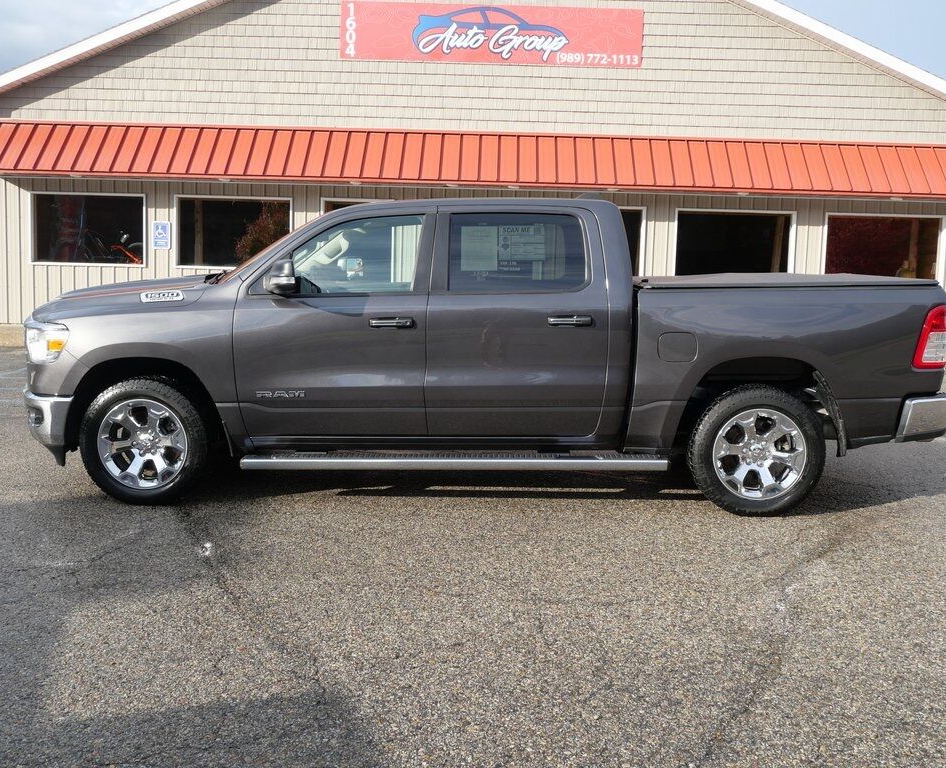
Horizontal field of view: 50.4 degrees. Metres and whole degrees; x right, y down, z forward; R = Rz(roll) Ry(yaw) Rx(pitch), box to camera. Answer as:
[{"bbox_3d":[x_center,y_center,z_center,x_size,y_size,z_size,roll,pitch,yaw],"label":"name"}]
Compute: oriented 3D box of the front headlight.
[{"bbox_3d":[-2.586,-0.259,6.180,0.370,0.240,0.340,0,6,2],"label":"front headlight"}]

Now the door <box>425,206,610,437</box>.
[{"bbox_3d":[0.256,-0.377,5.978,1.084,1.359,0.260,0,6,2],"label":"door"}]

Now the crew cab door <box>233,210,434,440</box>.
[{"bbox_3d":[-0.819,-0.373,6.016,1.186,1.352,0.260,0,6,2],"label":"crew cab door"}]

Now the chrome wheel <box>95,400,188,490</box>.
[{"bbox_3d":[-1.981,0.352,6.122,0.550,0.550,0.210,0,6,2],"label":"chrome wheel"}]

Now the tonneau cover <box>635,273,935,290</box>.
[{"bbox_3d":[1.871,-0.692,6.754,1.760,0.085,1.680,0,6,2],"label":"tonneau cover"}]

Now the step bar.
[{"bbox_3d":[-0.115,0.458,6.008,2.522,0.088,0.180,0,6,2],"label":"step bar"}]

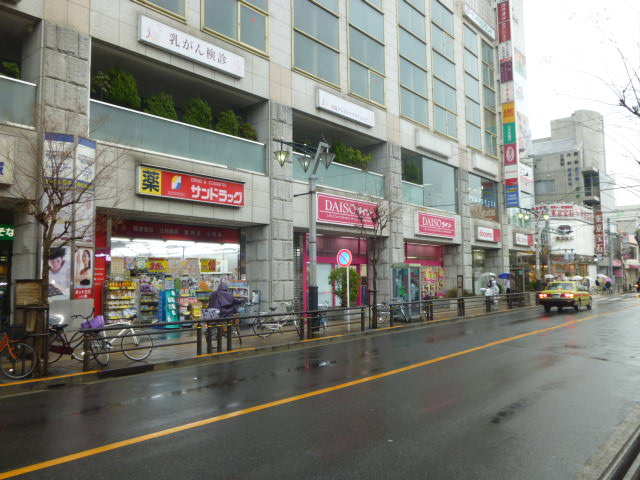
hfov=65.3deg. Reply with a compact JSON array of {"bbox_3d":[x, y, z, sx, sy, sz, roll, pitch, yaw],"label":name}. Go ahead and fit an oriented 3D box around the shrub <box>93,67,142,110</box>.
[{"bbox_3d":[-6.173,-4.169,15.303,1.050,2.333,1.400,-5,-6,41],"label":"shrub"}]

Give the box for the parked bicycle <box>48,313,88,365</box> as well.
[{"bbox_3d":[-4.966,1.996,10.085,1.720,1.060,0.550,-1,-5,4],"label":"parked bicycle"}]

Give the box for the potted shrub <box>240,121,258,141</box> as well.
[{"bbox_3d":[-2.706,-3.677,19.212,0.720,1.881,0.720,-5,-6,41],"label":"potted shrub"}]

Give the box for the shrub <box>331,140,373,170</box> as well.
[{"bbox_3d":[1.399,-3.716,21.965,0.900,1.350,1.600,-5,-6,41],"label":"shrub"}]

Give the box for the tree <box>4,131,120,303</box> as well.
[{"bbox_3d":[-5.063,0.247,9.538,2.100,4.600,2.250,-5,-6,41],"label":"tree"}]

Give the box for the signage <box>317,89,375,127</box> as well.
[{"bbox_3d":[1.247,-5.837,22.583,0.220,0.820,4.000,-5,-6,41],"label":"signage"}]

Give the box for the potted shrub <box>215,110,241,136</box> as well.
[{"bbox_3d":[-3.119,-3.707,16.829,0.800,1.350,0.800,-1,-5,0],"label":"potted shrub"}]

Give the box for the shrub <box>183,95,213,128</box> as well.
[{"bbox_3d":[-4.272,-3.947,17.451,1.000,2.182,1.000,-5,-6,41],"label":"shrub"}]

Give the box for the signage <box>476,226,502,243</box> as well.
[{"bbox_3d":[10.419,-0.308,30.850,0.220,0.784,3.422,-5,-6,41],"label":"signage"}]

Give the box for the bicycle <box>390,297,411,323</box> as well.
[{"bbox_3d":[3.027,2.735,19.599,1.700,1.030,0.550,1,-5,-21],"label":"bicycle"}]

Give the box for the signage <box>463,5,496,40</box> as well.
[{"bbox_3d":[10.202,-13.764,31.876,0.220,0.675,4.662,-5,-6,41],"label":"signage"}]

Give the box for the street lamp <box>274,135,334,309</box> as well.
[{"bbox_3d":[-0.430,-0.083,15.941,1.600,6.000,1.800,-5,-6,41],"label":"street lamp"}]

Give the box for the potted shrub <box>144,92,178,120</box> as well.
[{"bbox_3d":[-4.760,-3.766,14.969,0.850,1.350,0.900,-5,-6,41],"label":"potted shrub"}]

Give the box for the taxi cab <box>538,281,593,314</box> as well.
[{"bbox_3d":[13.247,2.937,26.522,1.700,1.500,4.690,-5,-6,41],"label":"taxi cab"}]

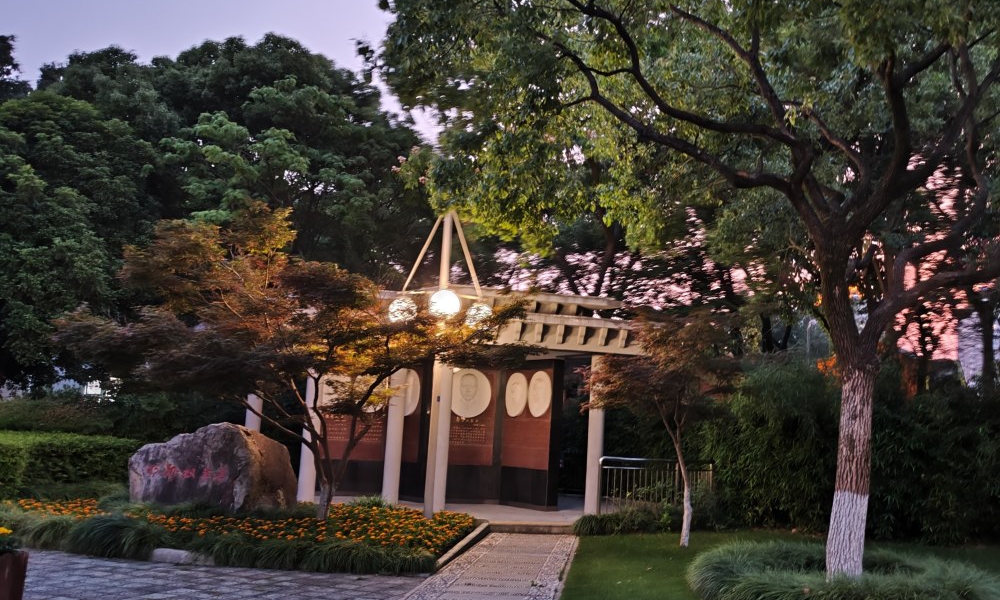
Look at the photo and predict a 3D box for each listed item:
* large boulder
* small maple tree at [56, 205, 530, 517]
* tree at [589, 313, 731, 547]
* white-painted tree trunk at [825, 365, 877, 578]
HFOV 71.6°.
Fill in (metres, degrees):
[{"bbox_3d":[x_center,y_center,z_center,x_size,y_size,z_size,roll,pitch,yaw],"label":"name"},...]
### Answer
[{"bbox_3d":[-4.539,2.698,11.100,2.400,1.420,1.250,2,-7,5],"label":"large boulder"},{"bbox_3d":[-3.023,0.983,10.400,6.600,4.700,5.200,3,-7,0],"label":"small maple tree"},{"bbox_3d":[2.531,2.055,11.000,2.250,3.700,2.150,3,-7,0],"label":"tree"},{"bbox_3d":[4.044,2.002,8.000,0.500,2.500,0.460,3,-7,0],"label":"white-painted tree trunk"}]

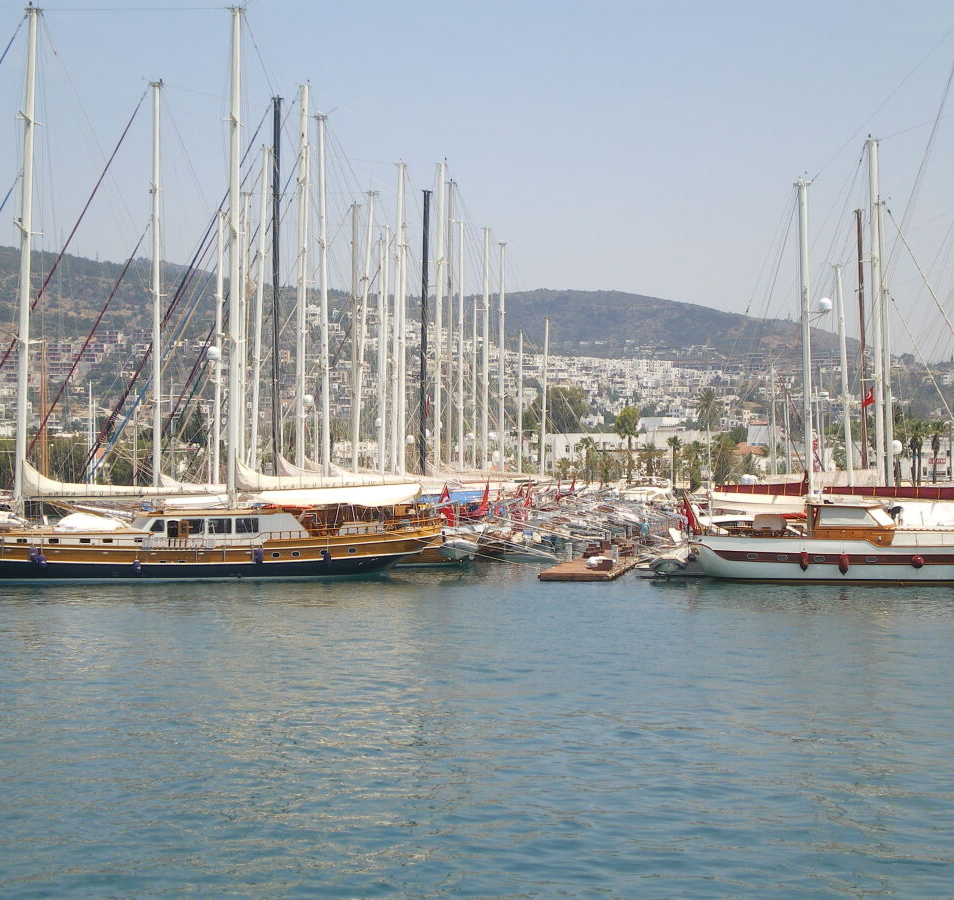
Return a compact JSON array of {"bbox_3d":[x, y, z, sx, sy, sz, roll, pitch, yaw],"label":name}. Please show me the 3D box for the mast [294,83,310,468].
[{"bbox_3d":[-13.558,-11.951,174.000,0.500,32.710,0.500,1,0,0],"label":"mast"}]

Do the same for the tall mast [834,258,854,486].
[{"bbox_3d":[20.274,-3.190,124.000,0.300,13.838,0.300,-3,0,0],"label":"tall mast"}]

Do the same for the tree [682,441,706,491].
[{"bbox_3d":[31.707,2.416,330.000,3.200,7.615,3.200,0,0,0],"label":"tree"}]

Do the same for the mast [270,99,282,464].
[{"bbox_3d":[-14.860,-10.821,166.000,0.470,30.440,0.470,1,0,0],"label":"mast"}]

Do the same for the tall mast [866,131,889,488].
[{"bbox_3d":[25.441,-7.684,143.000,0.500,24.170,0.500,-1,0,0],"label":"tall mast"}]

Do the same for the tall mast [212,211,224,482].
[{"bbox_3d":[-16.995,-5.633,148.000,0.360,20.070,0.360,1,0,0],"label":"tall mast"}]

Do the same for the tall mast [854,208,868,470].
[{"bbox_3d":[23.937,-5.515,140.000,0.320,18.736,0.320,-1,0,0],"label":"tall mast"}]

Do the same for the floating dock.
[{"bbox_3d":[6.328,6.493,123.815,4.000,0.450,19.000,0,0,8],"label":"floating dock"}]

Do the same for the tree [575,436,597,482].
[{"bbox_3d":[16.036,1.757,330.000,3.200,7.469,3.200,0,0,0],"label":"tree"}]

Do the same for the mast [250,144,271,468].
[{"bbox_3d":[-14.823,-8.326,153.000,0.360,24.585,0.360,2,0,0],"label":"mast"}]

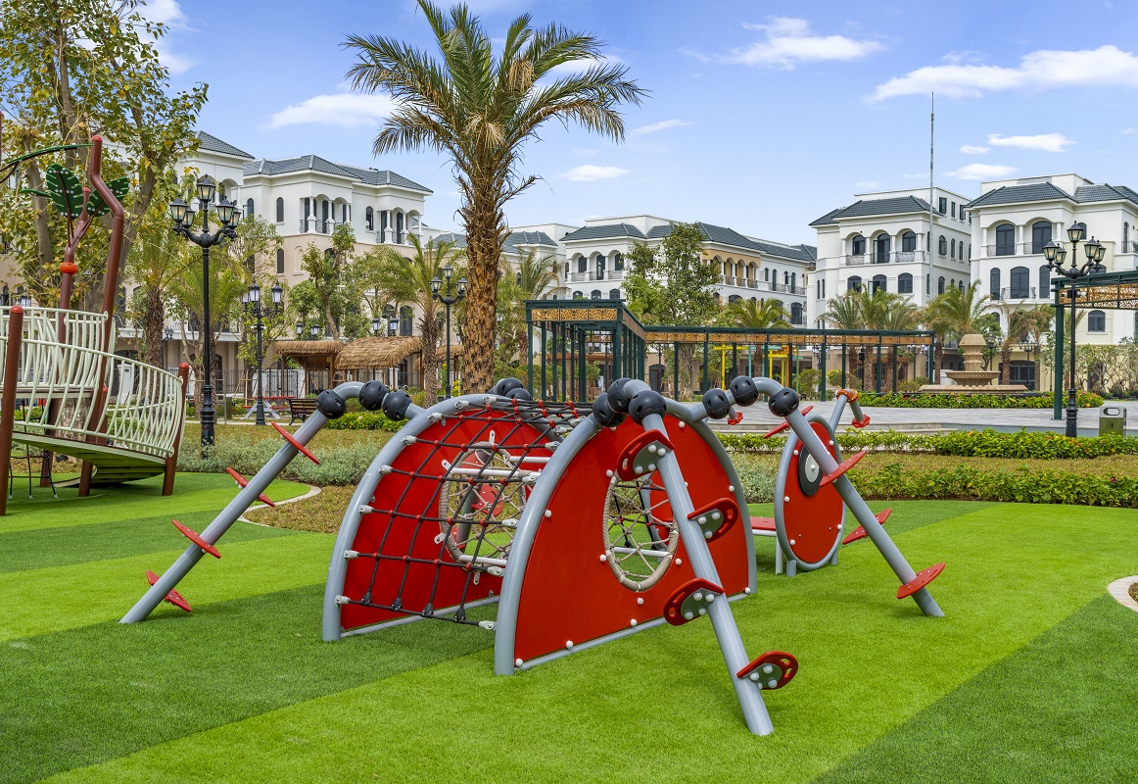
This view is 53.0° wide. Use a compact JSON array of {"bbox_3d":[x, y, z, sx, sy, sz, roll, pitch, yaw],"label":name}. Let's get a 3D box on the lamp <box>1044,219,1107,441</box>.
[{"bbox_3d":[10.493,-1.188,23.700,1.250,4.750,1.250,0,1,24],"label":"lamp"}]

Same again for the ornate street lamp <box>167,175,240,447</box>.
[{"bbox_3d":[-6.233,-1.277,19.600,1.230,4.870,1.230,0,1,-18],"label":"ornate street lamp"}]

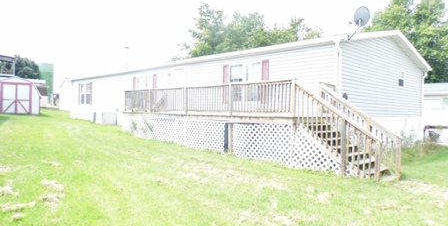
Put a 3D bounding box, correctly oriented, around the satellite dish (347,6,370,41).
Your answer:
[{"bbox_3d":[4.123,-2.716,9.946,0.640,1.060,0.620,1,0,-17],"label":"satellite dish"}]

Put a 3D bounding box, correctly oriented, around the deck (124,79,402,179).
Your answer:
[{"bbox_3d":[0.147,0.249,11.805,2.346,2.326,11.608,1,0,-44],"label":"deck"}]

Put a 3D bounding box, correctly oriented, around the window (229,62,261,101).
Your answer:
[{"bbox_3d":[0.788,-1.210,12.825,0.100,1.532,1.741,1,0,-44],"label":"window"}]

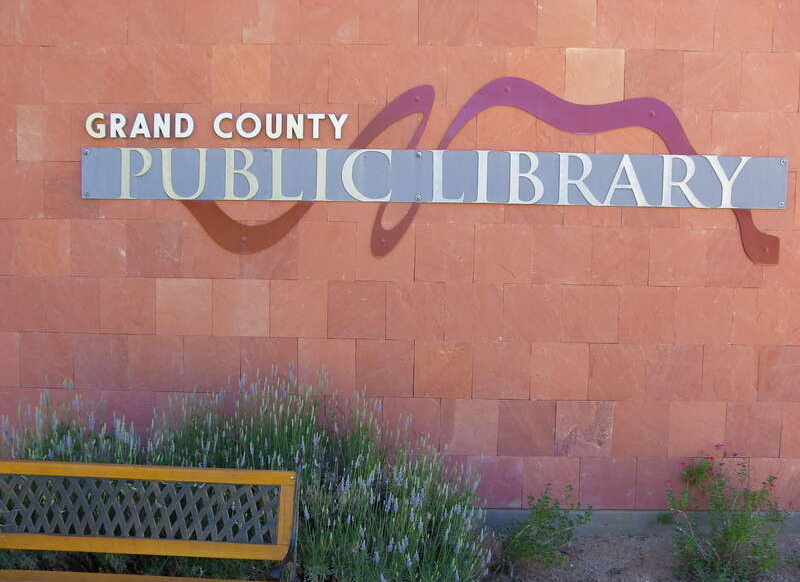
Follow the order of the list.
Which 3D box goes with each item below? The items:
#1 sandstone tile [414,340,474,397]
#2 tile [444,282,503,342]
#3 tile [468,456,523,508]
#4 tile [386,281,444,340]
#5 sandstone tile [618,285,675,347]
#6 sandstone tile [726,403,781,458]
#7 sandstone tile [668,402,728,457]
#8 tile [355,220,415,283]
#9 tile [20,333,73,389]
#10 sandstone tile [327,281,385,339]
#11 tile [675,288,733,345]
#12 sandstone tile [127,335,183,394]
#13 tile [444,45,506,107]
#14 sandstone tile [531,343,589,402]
[{"bbox_3d":[0.232,0.422,3.704,0.305,0.305,0.030,1,4,1],"label":"sandstone tile"},{"bbox_3d":[0.389,0.107,3.681,0.305,0.305,0.030,1,4,1],"label":"tile"},{"bbox_3d":[0.506,1.025,3.729,0.305,0.292,0.030,1,3,0],"label":"tile"},{"bbox_3d":[0.078,0.107,3.665,0.305,0.305,0.030,1,4,1],"label":"tile"},{"bbox_3d":[1.299,0.128,3.669,0.305,0.305,0.030,1,4,1],"label":"sandstone tile"},{"bbox_3d":[1.870,0.737,3.683,0.304,0.304,0.030,1,4,1],"label":"sandstone tile"},{"bbox_3d":[1.584,0.737,3.703,0.305,0.305,0.030,1,3,0],"label":"sandstone tile"},{"bbox_3d":[-0.081,-0.208,3.646,0.304,0.304,0.030,1,4,1],"label":"tile"},{"bbox_3d":[-1.877,0.369,3.704,0.305,0.305,0.025,1,4,1],"label":"tile"},{"bbox_3d":[-0.233,0.102,3.670,0.305,0.305,0.030,1,4,1],"label":"sandstone tile"},{"bbox_3d":[1.589,0.132,3.644,0.304,0.304,0.030,1,4,1],"label":"tile"},{"bbox_3d":[-1.303,0.388,3.708,0.305,0.305,0.030,1,4,1],"label":"sandstone tile"},{"bbox_3d":[0.397,-1.103,3.574,0.305,0.305,0.025,1,4,1],"label":"tile"},{"bbox_3d":[0.845,0.423,3.661,0.305,0.305,0.025,1,4,1],"label":"sandstone tile"}]

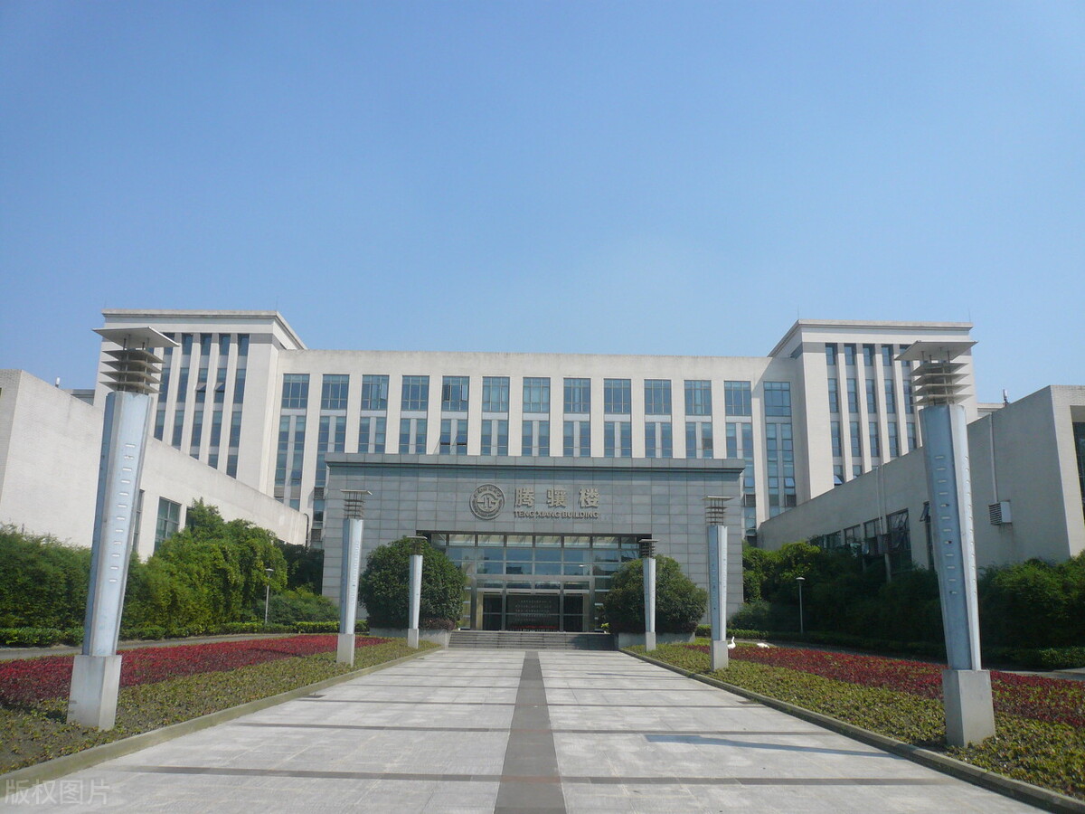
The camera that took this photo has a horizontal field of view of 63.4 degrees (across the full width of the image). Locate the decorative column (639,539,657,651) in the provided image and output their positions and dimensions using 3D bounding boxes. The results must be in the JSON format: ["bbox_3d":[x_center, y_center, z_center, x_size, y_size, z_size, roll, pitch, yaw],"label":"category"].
[{"bbox_3d":[5.320,9.321,43.245,0.855,5.402,0.855,1,-14,0],"label":"decorative column"}]

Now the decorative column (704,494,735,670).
[{"bbox_3d":[5.564,5.570,27.678,0.855,5.402,0.855,1,-14,0],"label":"decorative column"}]

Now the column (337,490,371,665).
[{"bbox_3d":[-6.024,5.379,27.660,0.855,5.402,0.855,1,-14,0],"label":"column"}]

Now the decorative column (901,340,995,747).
[{"bbox_3d":[5.651,1.806,12.065,0.855,5.402,0.855,1,-14,0],"label":"decorative column"}]

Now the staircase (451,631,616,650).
[{"bbox_3d":[-0.498,12.884,48.337,9.000,0.860,1.800,1,-14,0],"label":"staircase"}]

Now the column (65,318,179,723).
[{"bbox_3d":[-5.883,1.619,12.059,0.855,5.402,0.855,1,-14,0],"label":"column"}]

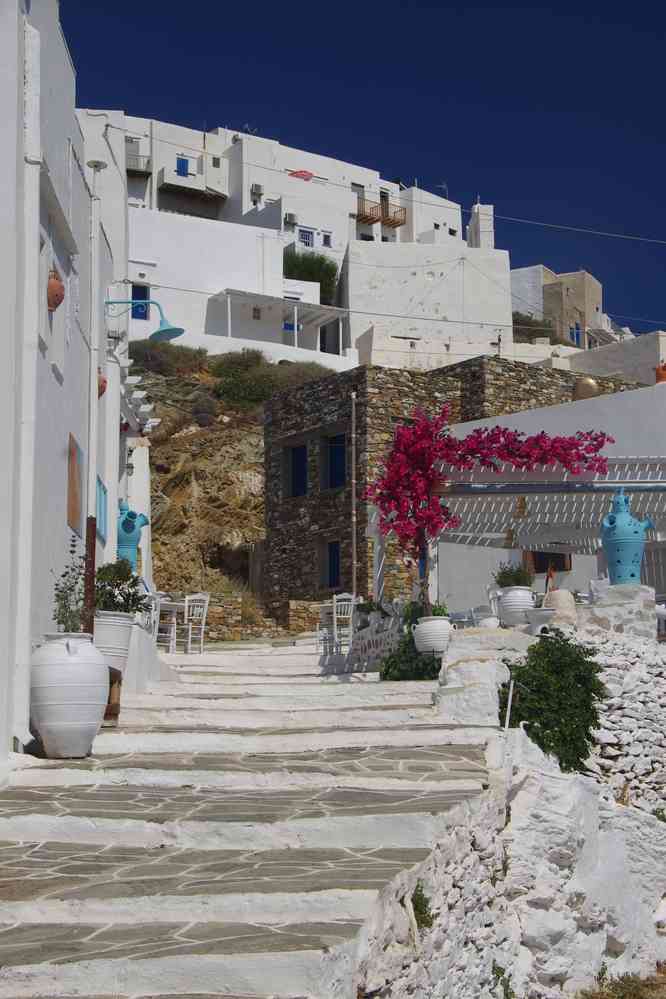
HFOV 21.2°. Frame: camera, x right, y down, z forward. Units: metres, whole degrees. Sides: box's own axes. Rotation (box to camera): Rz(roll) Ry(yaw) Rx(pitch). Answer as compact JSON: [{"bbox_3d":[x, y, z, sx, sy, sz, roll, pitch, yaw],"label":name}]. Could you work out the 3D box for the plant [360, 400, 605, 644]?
[{"bbox_3d":[1.988,0.345,22.700,3.100,3.100,1.400,0,-6,0],"label":"plant"}]

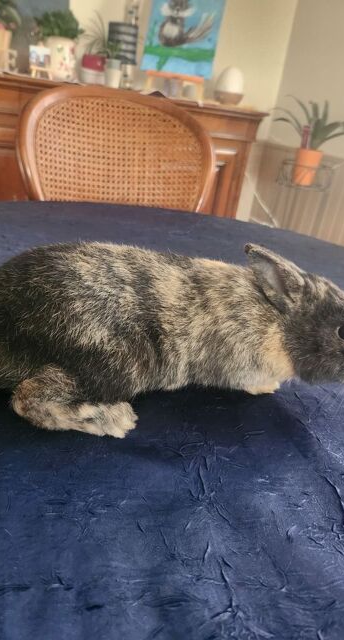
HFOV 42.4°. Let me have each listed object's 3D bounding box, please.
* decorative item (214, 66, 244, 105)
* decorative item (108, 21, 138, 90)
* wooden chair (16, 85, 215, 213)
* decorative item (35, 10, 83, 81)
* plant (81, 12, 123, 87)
[{"bbox_3d":[0.245,-1.002,1.899,0.105,0.131,0.105,7,28,-3],"label":"decorative item"},{"bbox_3d":[-0.189,-1.017,1.715,0.098,0.220,0.098,-5,30,-24],"label":"decorative item"},{"bbox_3d":[-0.106,0.011,1.051,0.485,0.970,0.540,-1,29,-18],"label":"wooden chair"},{"bbox_3d":[-0.396,-0.953,1.550,0.158,0.185,0.158,-5,30,-24],"label":"decorative item"},{"bbox_3d":[-0.257,-0.973,1.606,0.139,0.210,0.139,-5,30,-24],"label":"plant"}]

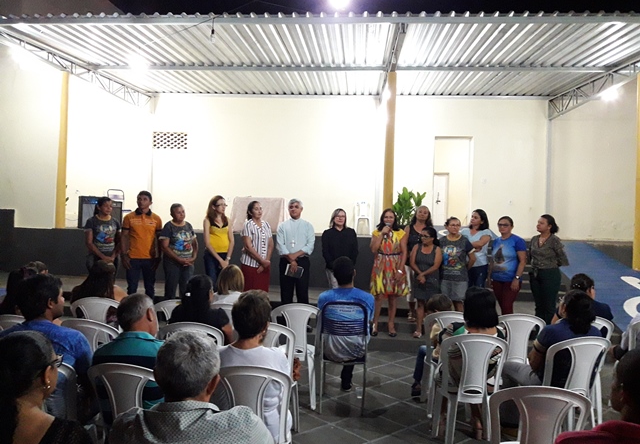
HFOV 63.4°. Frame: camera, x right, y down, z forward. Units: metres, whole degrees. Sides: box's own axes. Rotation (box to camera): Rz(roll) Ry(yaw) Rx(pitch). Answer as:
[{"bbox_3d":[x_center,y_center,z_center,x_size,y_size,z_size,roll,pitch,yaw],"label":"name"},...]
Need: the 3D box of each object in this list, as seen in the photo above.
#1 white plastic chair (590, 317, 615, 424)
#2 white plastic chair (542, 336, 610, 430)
[{"bbox_3d":[2.162,1.199,4.424,0.450,0.880,0.500,1,0,0],"label":"white plastic chair"},{"bbox_3d":[1.625,1.180,3.610,0.440,0.870,0.510,1,0,-15],"label":"white plastic chair"}]

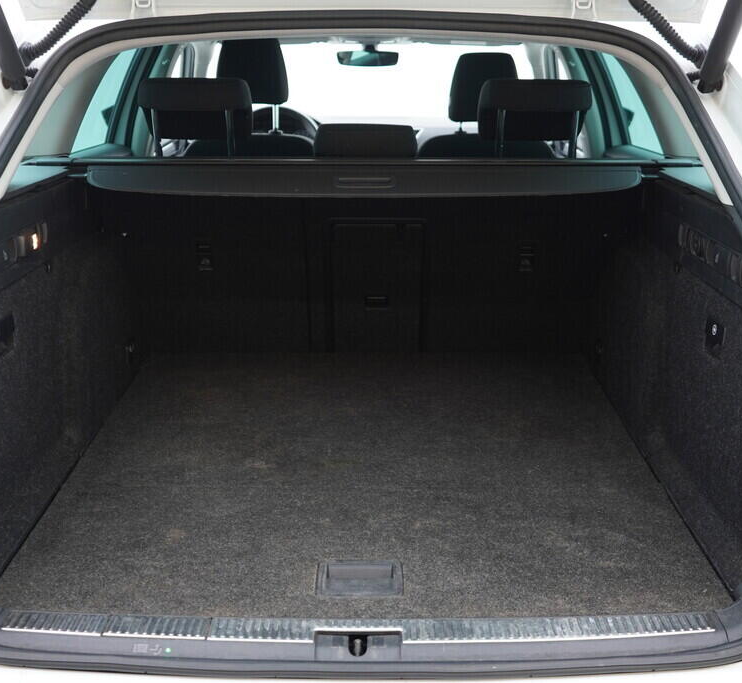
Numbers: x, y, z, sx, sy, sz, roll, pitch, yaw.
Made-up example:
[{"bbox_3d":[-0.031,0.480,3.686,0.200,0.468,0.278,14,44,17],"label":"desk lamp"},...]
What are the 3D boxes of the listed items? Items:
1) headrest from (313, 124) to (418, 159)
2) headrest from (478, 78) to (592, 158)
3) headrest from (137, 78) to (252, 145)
[{"bbox_3d":[-0.012,-0.391,2.225,0.218,0.135,0.110,0,27,0],"label":"headrest"},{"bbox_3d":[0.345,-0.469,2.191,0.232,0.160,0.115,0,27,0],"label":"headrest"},{"bbox_3d":[-0.366,-0.479,2.186,0.232,0.140,0.115,0,27,0],"label":"headrest"}]

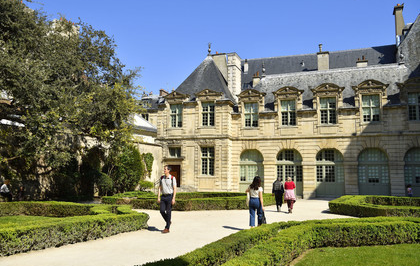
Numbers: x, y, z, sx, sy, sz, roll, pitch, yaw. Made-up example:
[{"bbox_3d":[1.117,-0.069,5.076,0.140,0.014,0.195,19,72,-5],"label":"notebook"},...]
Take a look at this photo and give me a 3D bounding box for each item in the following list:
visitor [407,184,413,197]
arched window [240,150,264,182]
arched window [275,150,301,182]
[{"bbox_3d":[13.070,3.997,25.931,0.380,1.250,0.330,3,-7,-18],"label":"visitor"},{"bbox_3d":[3.438,2.595,31.869,2.050,2.500,0.300,-2,-7,24],"label":"arched window"},{"bbox_3d":[6.191,2.498,30.654,2.050,2.500,0.300,-2,-7,24],"label":"arched window"}]

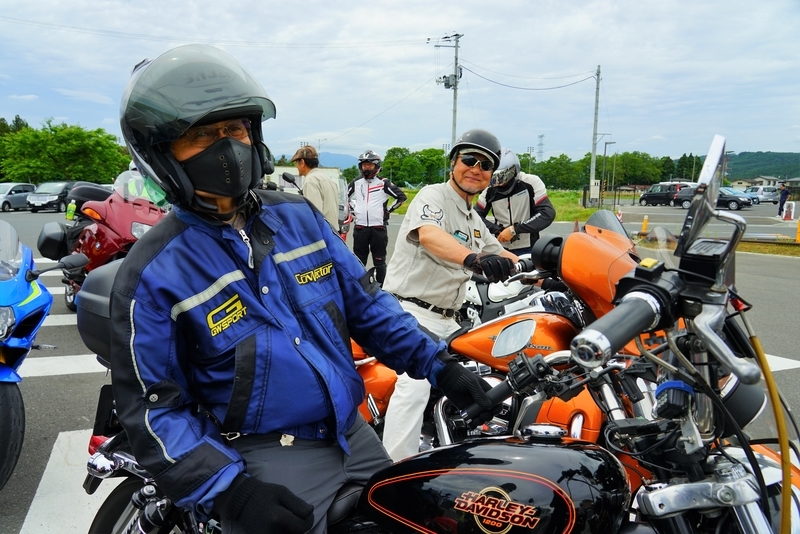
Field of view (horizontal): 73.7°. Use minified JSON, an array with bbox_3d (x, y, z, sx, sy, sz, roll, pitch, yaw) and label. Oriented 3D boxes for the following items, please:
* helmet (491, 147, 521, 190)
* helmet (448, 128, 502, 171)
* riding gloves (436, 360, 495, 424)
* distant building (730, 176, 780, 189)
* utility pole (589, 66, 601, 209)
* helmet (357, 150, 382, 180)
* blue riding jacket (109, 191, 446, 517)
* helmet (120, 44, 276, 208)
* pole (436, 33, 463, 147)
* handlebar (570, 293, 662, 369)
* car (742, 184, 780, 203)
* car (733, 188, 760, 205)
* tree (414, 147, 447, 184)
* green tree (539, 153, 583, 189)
[{"bbox_3d":[0.771,-0.709,3.900,0.260,0.275,0.340,3,40,32],"label":"helmet"},{"bbox_3d":[0.318,-0.493,2.250,0.230,0.170,0.280,13,8,-9],"label":"helmet"},{"bbox_3d":[0.151,0.289,1.230,0.140,0.120,0.110,-5,9,-30],"label":"riding gloves"},{"bbox_3d":[111.003,-26.120,167.994,13.000,6.500,9.000,2,8,11],"label":"distant building"},{"bbox_3d":[15.890,-10.632,43.431,0.360,11.300,0.360,0,8,0],"label":"utility pole"},{"bbox_3d":[-0.323,-1.099,5.750,0.260,0.280,0.340,1,9,6],"label":"helmet"},{"bbox_3d":[-0.261,0.138,1.120,0.640,0.580,0.420,-5,9,-30],"label":"blue riding jacket"},{"bbox_3d":[-0.387,-0.257,1.020,0.335,0.285,0.260,7,12,44],"label":"helmet"},{"bbox_3d":[4.136,-11.650,42.779,2.000,13.500,0.800,-1,8,-6],"label":"pole"},{"bbox_3d":[0.227,0.067,0.560,0.137,0.041,0.041,-20,20,-40],"label":"handlebar"},{"bbox_3d":[34.000,-6.640,49.761,1.680,1.600,4.000,2,8,11],"label":"car"},{"bbox_3d":[27.962,-5.936,44.890,4.200,1.480,1.720,6,10,34],"label":"car"},{"bbox_3d":[5.431,-16.761,93.568,6.200,9.200,6.200,0,8,0],"label":"tree"},{"bbox_3d":[39.110,-23.149,130.000,10.500,8.600,9.000,0,9,0],"label":"green tree"}]

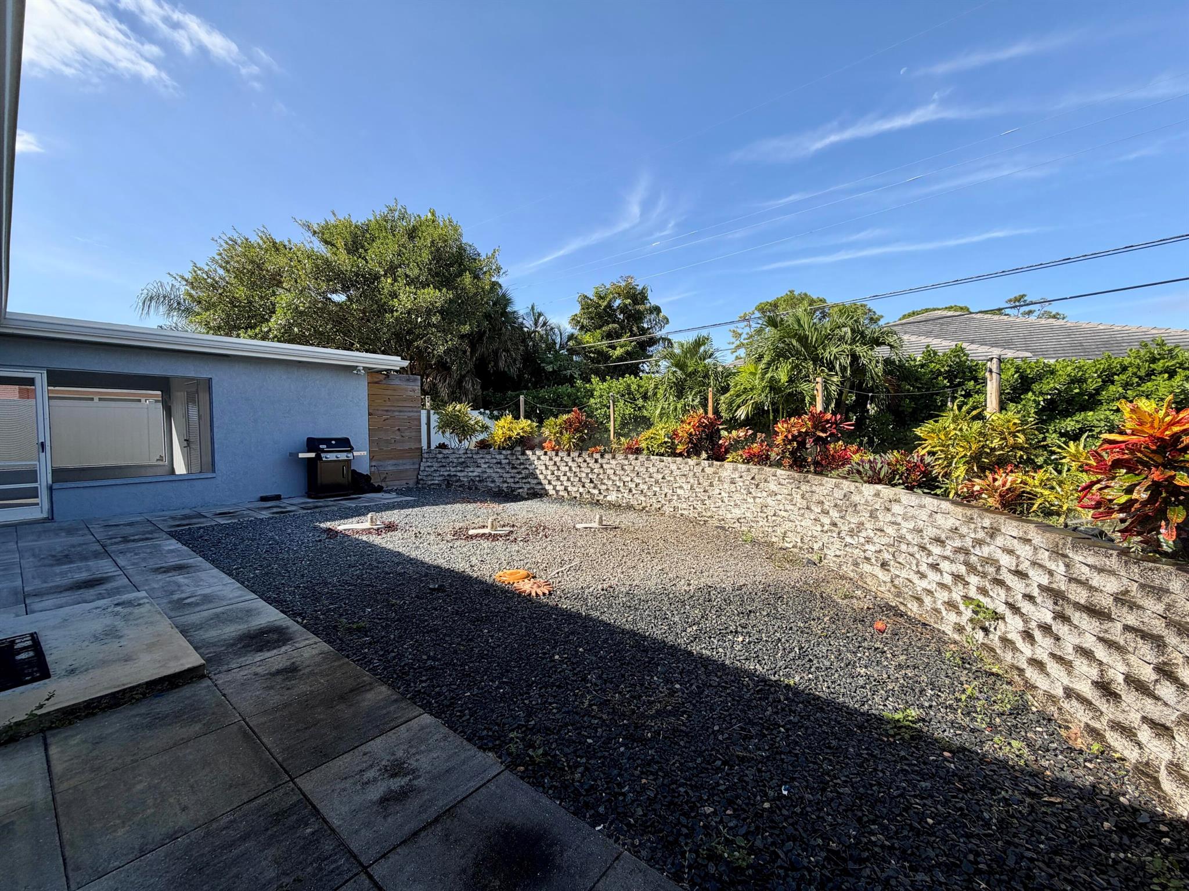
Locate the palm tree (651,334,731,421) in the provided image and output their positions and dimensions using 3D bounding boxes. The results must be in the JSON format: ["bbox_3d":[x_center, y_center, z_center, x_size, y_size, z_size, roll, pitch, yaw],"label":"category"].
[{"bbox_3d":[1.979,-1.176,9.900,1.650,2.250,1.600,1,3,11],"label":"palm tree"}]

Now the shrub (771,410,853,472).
[{"bbox_3d":[2.815,-0.076,6.217,0.970,0.795,0.900,2,3,24],"label":"shrub"}]

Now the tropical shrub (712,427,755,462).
[{"bbox_3d":[2.177,-0.015,7.562,0.620,0.540,0.600,1,3,16],"label":"tropical shrub"}]

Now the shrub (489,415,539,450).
[{"bbox_3d":[-1.813,-0.283,10.850,1.100,0.820,0.950,0,3,-9],"label":"shrub"}]

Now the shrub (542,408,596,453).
[{"bbox_3d":[-0.531,-0.299,10.000,1.100,0.950,0.950,1,3,-3],"label":"shrub"}]

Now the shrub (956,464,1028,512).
[{"bbox_3d":[2.905,0.297,3.507,0.420,0.304,0.420,3,3,40],"label":"shrub"}]

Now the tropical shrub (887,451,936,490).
[{"bbox_3d":[2.993,0.233,4.550,0.440,0.400,0.420,2,3,33],"label":"tropical shrub"}]

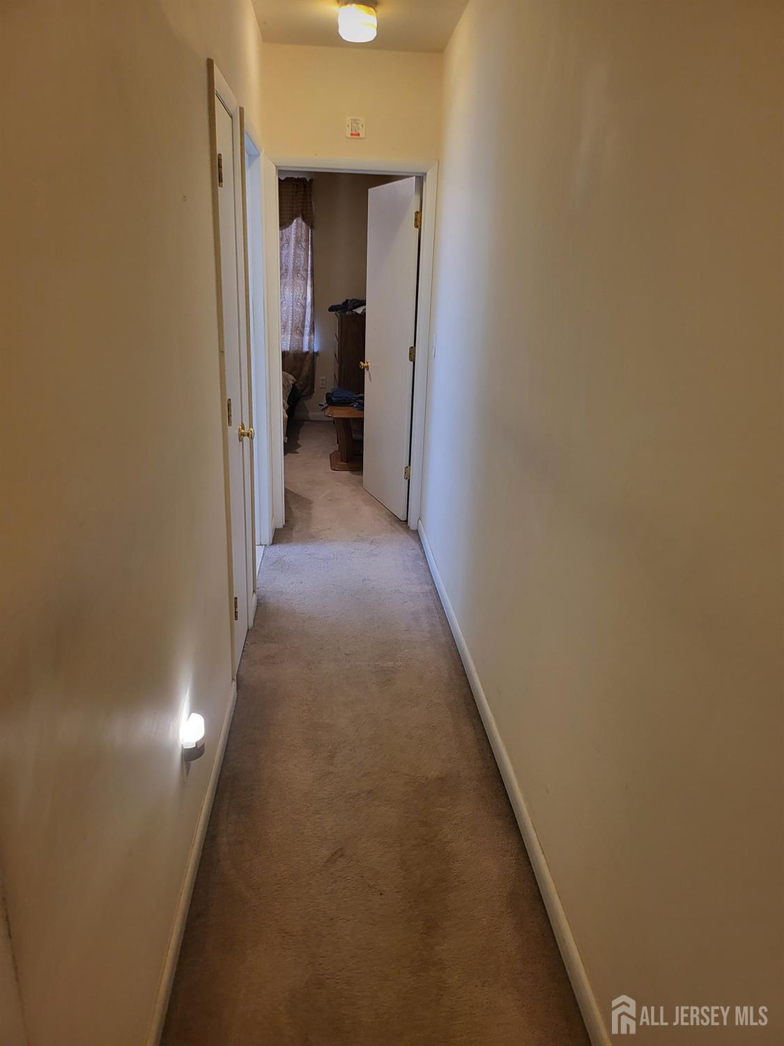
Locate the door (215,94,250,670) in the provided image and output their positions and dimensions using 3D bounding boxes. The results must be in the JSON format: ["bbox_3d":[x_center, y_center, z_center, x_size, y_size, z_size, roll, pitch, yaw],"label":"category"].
[{"bbox_3d":[-0.601,-0.408,2.672,0.040,2.010,0.460,0,19,-5],"label":"door"}]

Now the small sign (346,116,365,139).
[{"bbox_3d":[-0.190,-2.064,3.788,0.100,0.100,0.010,0,19,-5],"label":"small sign"}]

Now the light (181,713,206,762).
[{"bbox_3d":[-0.480,0.520,1.766,0.049,0.095,0.062,0,19,-5],"label":"light"}]

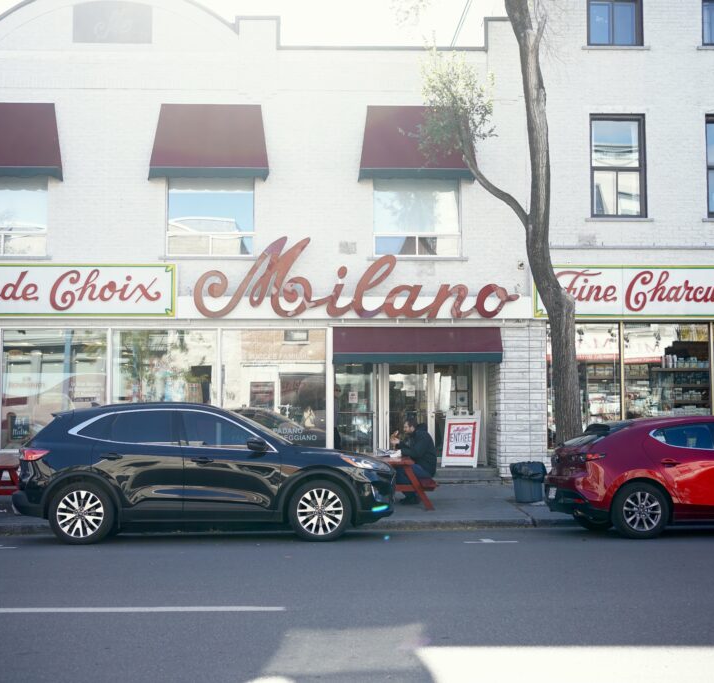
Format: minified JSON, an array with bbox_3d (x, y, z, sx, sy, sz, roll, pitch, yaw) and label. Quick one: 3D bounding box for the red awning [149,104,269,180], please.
[{"bbox_3d":[-2.856,-3.889,19.267,2.293,1.584,0.500,0,-3,-2],"label":"red awning"}]

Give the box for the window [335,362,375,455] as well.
[{"bbox_3d":[-0.019,1.218,18.565,0.802,2.065,0.080,0,-3,-2],"label":"window"}]

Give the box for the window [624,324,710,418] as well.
[{"bbox_3d":[5.554,0.786,17.866,1.601,2.223,0.120,0,-3,-2],"label":"window"}]

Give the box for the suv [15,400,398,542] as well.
[{"bbox_3d":[-1.844,1.553,12.305,4.590,1.650,1.900,0,-5,-2],"label":"suv"}]

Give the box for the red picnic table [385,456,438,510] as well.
[{"bbox_3d":[0.366,2.111,15.069,1.500,0.750,1.830,0,-3,-2],"label":"red picnic table"}]

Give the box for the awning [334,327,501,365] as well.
[{"bbox_3d":[1.164,0.066,19.213,3.249,0.731,0.420,0,-3,-2],"label":"awning"}]

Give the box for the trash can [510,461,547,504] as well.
[{"bbox_3d":[2.661,2.154,15.450,0.530,0.610,0.530,0,-3,0],"label":"trash can"}]

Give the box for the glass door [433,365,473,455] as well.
[{"bbox_3d":[1.816,1.223,18.642,0.771,2.074,0.080,0,-3,-2],"label":"glass door"}]

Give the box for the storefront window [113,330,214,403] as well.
[{"bbox_3d":[-3.367,0.843,17.370,1.784,2.109,0.120,0,-3,-2],"label":"storefront window"}]

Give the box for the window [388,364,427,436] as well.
[{"bbox_3d":[0.991,1.221,18.607,0.844,2.070,0.080,0,-3,-2],"label":"window"}]

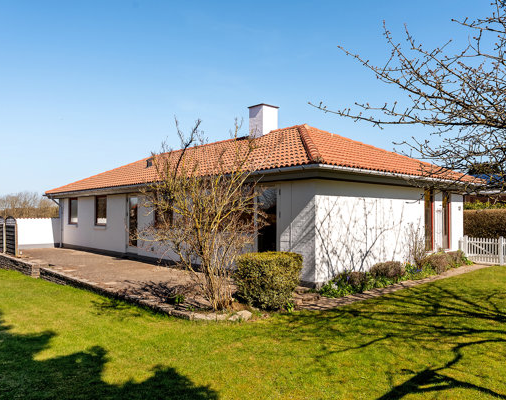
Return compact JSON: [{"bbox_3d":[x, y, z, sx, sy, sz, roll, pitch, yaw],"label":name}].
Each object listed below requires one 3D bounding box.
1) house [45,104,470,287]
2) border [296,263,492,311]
[{"bbox_3d":[-1.207,-0.650,17.038,8.745,5.612,16.909,2,-3,-42],"label":"house"},{"bbox_3d":[3.939,1.843,9.815,8.368,0.113,0.423,2,-3,-42],"label":"border"}]

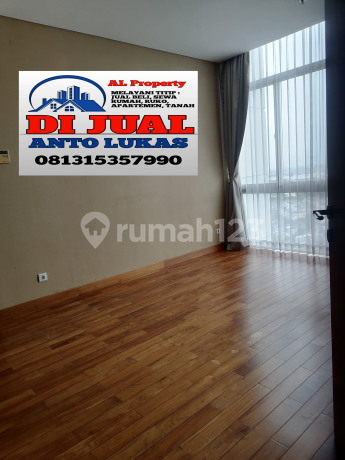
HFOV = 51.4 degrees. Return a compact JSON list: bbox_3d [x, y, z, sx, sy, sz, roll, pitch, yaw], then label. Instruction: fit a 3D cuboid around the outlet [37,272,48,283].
[{"bbox_3d":[-1.324,0.491,3.694,0.084,0.084,0.015,-12,12,-41],"label":"outlet"}]

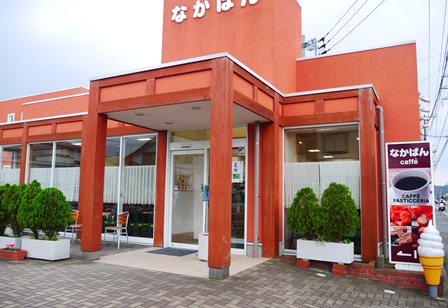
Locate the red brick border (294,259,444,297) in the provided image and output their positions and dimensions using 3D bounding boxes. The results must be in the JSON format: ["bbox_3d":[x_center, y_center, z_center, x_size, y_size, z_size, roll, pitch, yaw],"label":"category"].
[{"bbox_3d":[2.346,1.987,6.015,2.220,0.390,0.340,-2,-7,28],"label":"red brick border"}]

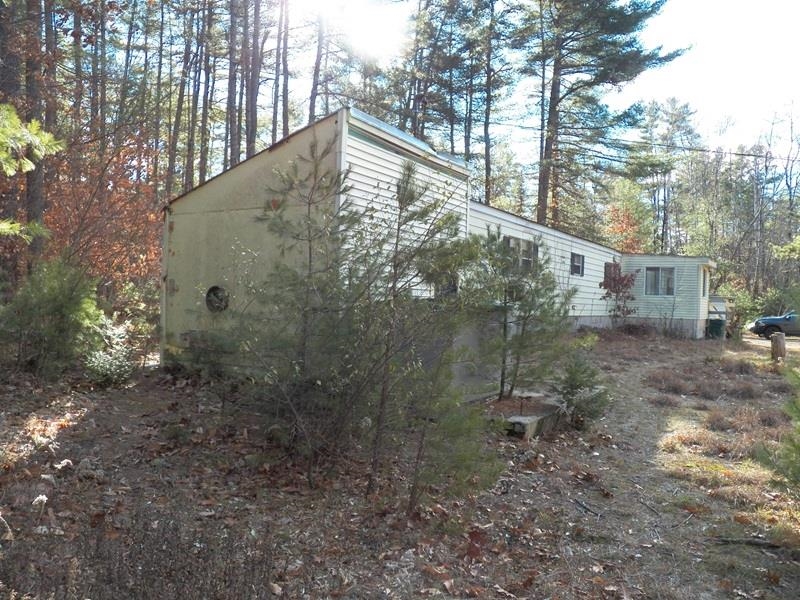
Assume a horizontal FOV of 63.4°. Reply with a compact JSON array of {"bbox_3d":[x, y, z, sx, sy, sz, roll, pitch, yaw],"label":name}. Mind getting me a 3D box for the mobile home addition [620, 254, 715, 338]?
[{"bbox_3d":[10.913,-0.172,26.260,3.050,3.250,2.600,2,-1,33],"label":"mobile home addition"}]

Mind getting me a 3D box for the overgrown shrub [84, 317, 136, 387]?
[{"bbox_3d":[-4.635,0.826,10.402,0.840,1.130,0.840,2,0,-24],"label":"overgrown shrub"}]

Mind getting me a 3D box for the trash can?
[{"bbox_3d":[12.377,1.119,25.201,0.620,0.760,0.620,2,0,32],"label":"trash can"}]

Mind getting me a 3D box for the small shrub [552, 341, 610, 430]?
[{"bbox_3d":[2.459,1.143,8.702,0.780,1.170,0.780,2,0,16],"label":"small shrub"}]

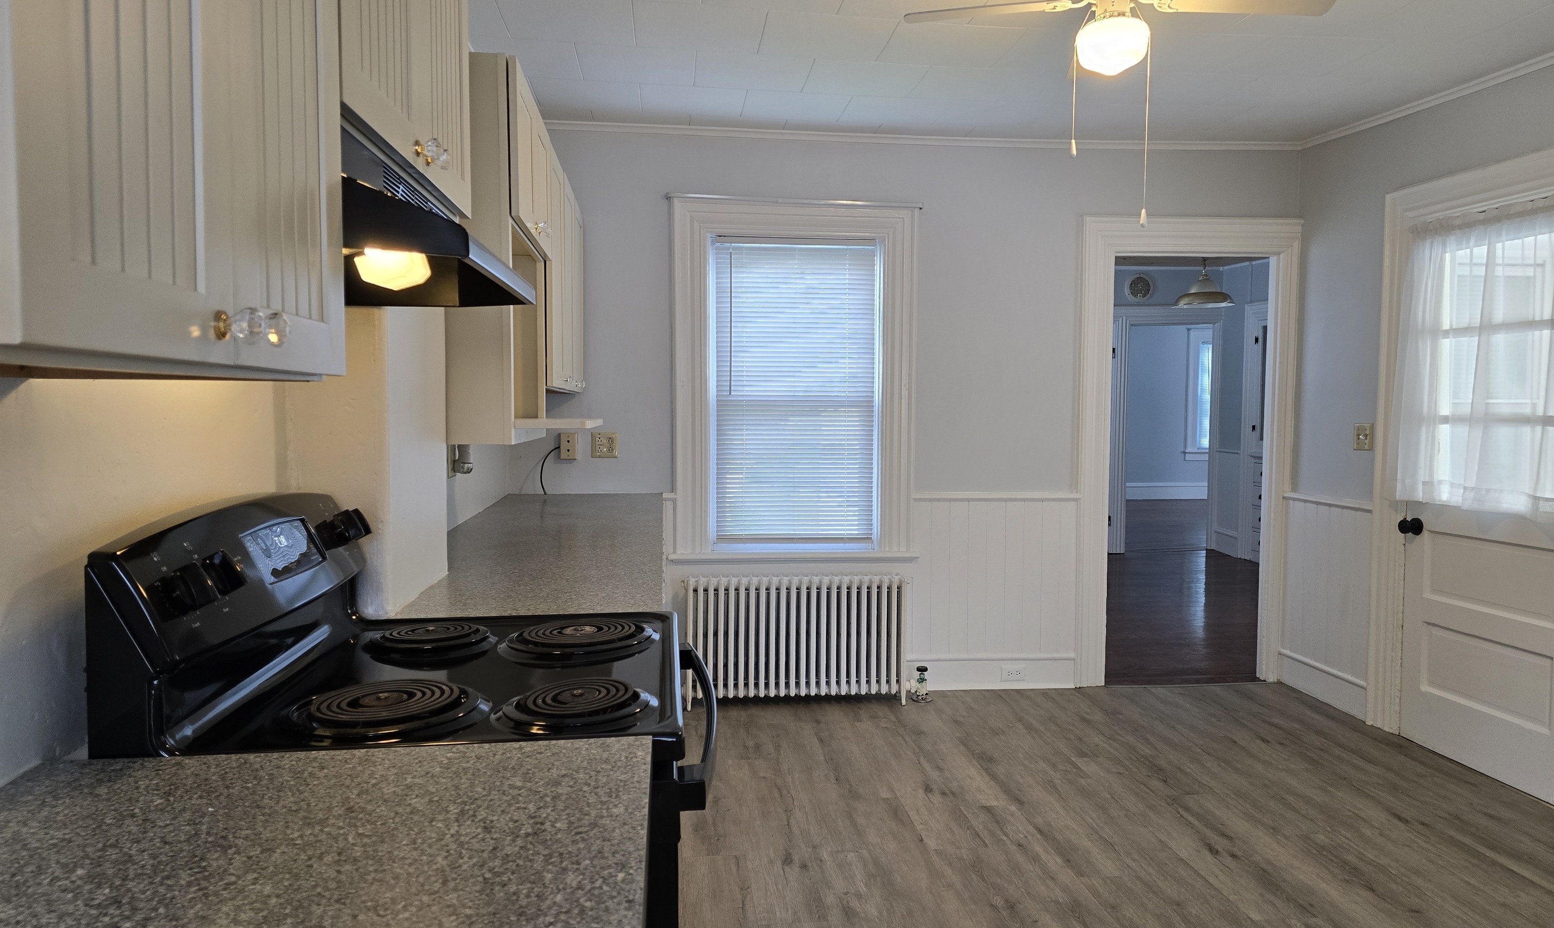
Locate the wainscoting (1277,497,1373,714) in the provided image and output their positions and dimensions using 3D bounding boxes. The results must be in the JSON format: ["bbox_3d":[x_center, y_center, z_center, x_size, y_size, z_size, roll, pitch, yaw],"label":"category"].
[{"bbox_3d":[2.464,0.611,4.604,0.040,0.917,0.658,0,4,-6],"label":"wainscoting"}]

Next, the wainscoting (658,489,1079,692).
[{"bbox_3d":[0.452,0.593,4.724,1.913,0.923,0.045,0,4,-6],"label":"wainscoting"}]

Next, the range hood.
[{"bbox_3d":[-0.651,-0.356,1.573,0.474,0.164,0.770,0,4,-6],"label":"range hood"}]

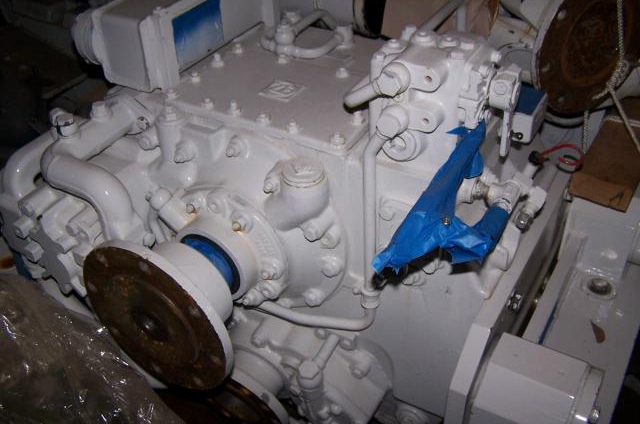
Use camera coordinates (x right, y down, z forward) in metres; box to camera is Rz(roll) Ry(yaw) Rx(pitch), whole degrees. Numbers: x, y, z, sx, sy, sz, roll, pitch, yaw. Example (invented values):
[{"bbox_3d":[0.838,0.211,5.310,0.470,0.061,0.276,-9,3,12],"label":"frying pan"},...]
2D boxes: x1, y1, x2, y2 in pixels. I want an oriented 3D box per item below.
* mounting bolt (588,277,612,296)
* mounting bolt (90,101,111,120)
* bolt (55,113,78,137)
[{"bbox_3d":[0.499,0.133,1.250,0.041,0.015,0.040,18,42,25],"label":"mounting bolt"},{"bbox_3d":[-0.358,-0.165,1.145,0.027,0.020,0.027,19,43,26],"label":"mounting bolt"},{"bbox_3d":[-0.440,-0.151,1.220,0.034,0.029,0.033,18,42,25],"label":"bolt"}]

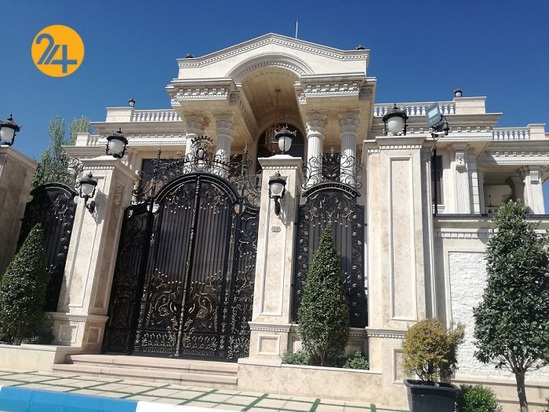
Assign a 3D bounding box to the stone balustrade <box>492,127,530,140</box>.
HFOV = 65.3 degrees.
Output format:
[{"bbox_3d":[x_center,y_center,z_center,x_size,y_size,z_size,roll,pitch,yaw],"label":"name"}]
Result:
[{"bbox_3d":[11.763,-3.482,21.378,1.855,0.720,0.220,1,-16,10],"label":"stone balustrade"}]

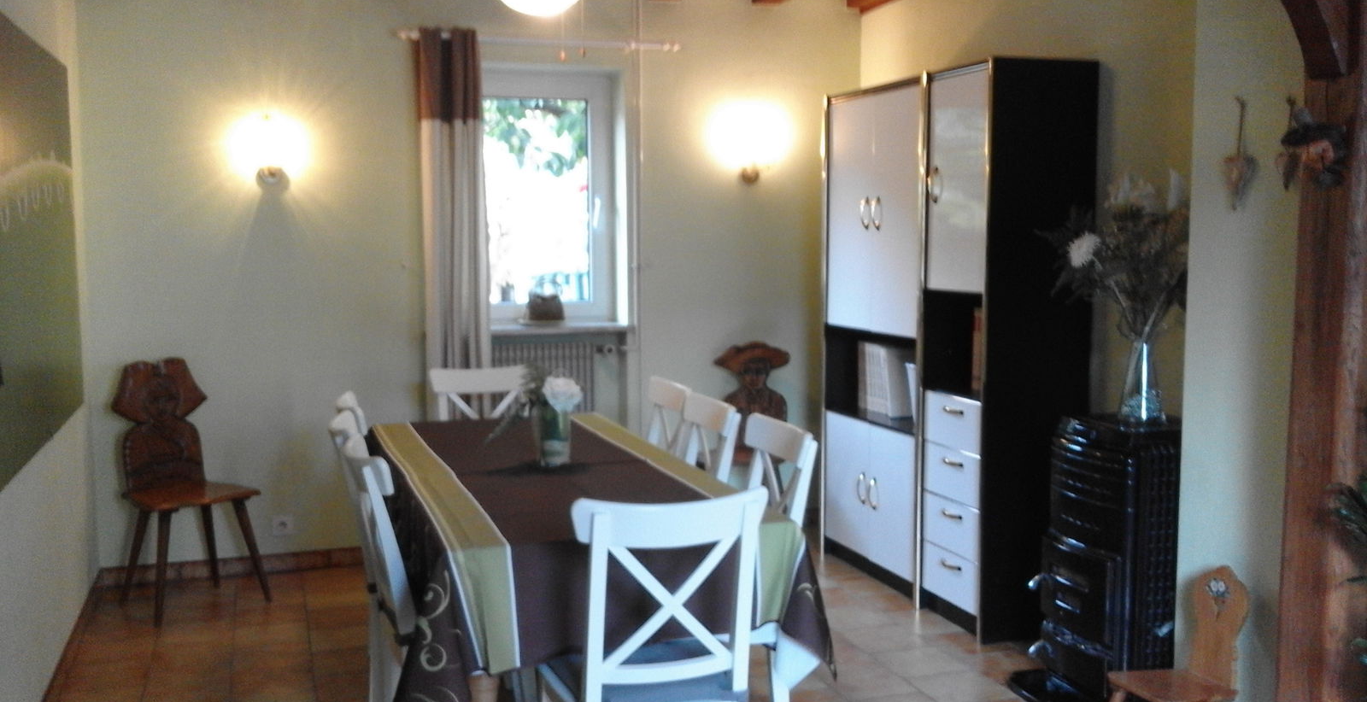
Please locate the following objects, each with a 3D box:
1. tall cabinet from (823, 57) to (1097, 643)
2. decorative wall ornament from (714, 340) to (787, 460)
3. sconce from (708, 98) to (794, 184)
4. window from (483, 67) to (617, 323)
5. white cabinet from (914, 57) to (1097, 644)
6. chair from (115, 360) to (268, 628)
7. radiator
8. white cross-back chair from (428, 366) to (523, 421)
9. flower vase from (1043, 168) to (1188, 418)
[{"bbox_3d":[1.067,-0.039,4.677,0.445,2.078,1.215,-2,6,-20],"label":"tall cabinet"},{"bbox_3d":[0.333,0.233,5.589,0.420,0.570,0.200,-1,6,-3],"label":"decorative wall ornament"},{"bbox_3d":[0.321,-1.008,5.535,0.360,0.380,0.200,-2,6,-20],"label":"sconce"},{"bbox_3d":[-0.682,-0.731,5.512,0.730,1.220,0.100,-2,6,-20],"label":"window"},{"bbox_3d":[1.200,-0.004,4.319,0.445,2.078,0.446,-2,6,-20],"label":"white cabinet"},{"bbox_3d":[-2.022,0.537,4.644,0.480,0.970,0.440,5,8,45],"label":"chair"},{"bbox_3d":[-0.698,0.310,5.471,0.570,0.700,0.130,-2,6,-20],"label":"radiator"},{"bbox_3d":[-0.817,0.540,4.850,0.430,0.910,0.520,-2,6,-20],"label":"white cross-back chair"},{"bbox_3d":[1.422,-0.171,3.617,0.410,0.790,0.430,-2,6,-20],"label":"flower vase"}]

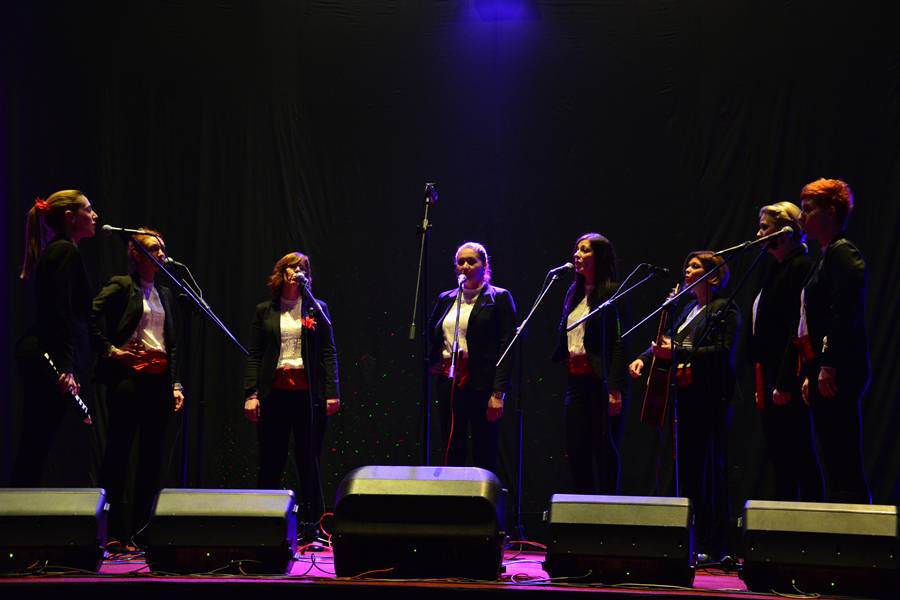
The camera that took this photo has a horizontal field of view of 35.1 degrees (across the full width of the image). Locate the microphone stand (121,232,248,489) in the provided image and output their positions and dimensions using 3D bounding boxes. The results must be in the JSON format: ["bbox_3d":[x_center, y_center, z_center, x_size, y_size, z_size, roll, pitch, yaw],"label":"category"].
[{"bbox_3d":[-1.261,0.483,6.870,0.620,1.540,0.550,0,-5,0],"label":"microphone stand"}]

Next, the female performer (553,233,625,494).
[{"bbox_3d":[0.741,0.489,7.641,0.290,1.690,0.440,6,-8,-43],"label":"female performer"}]

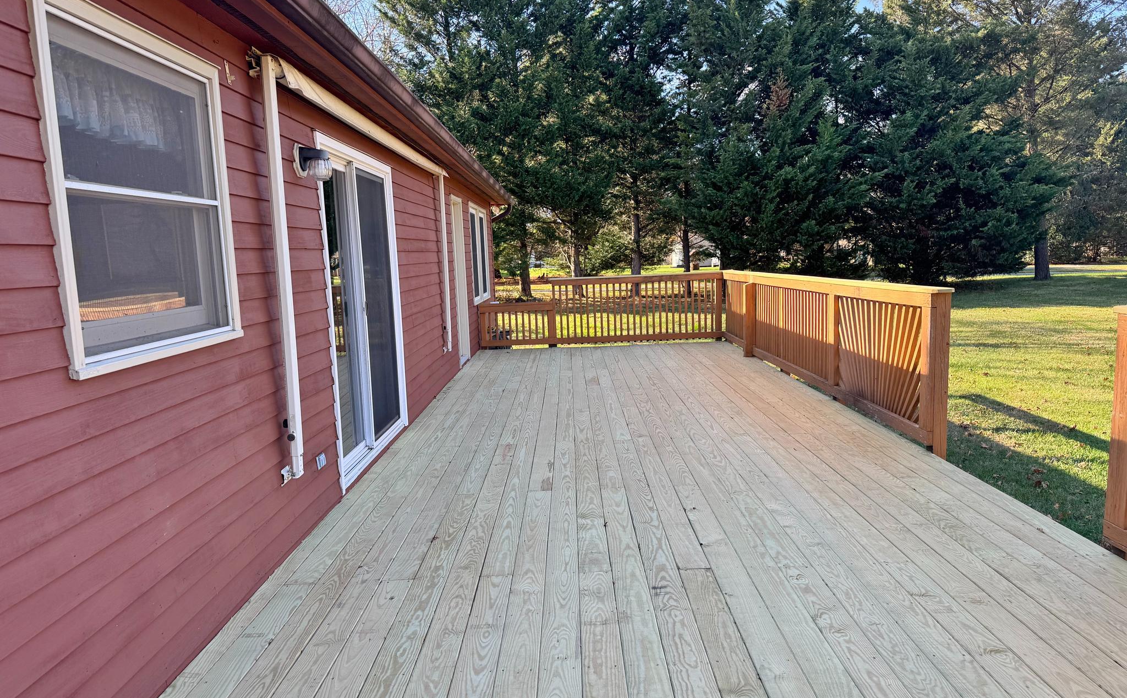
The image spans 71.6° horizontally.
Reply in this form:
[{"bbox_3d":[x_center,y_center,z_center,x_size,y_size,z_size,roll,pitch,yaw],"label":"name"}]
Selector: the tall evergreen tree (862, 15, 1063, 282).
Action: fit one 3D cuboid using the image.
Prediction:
[{"bbox_3d":[15.331,-7.555,30.207,7.800,10.030,7.300,-2,7,1],"label":"tall evergreen tree"}]

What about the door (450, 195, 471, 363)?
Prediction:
[{"bbox_3d":[-1.343,-0.851,9.949,0.120,2.110,0.950,-2,7,1],"label":"door"}]

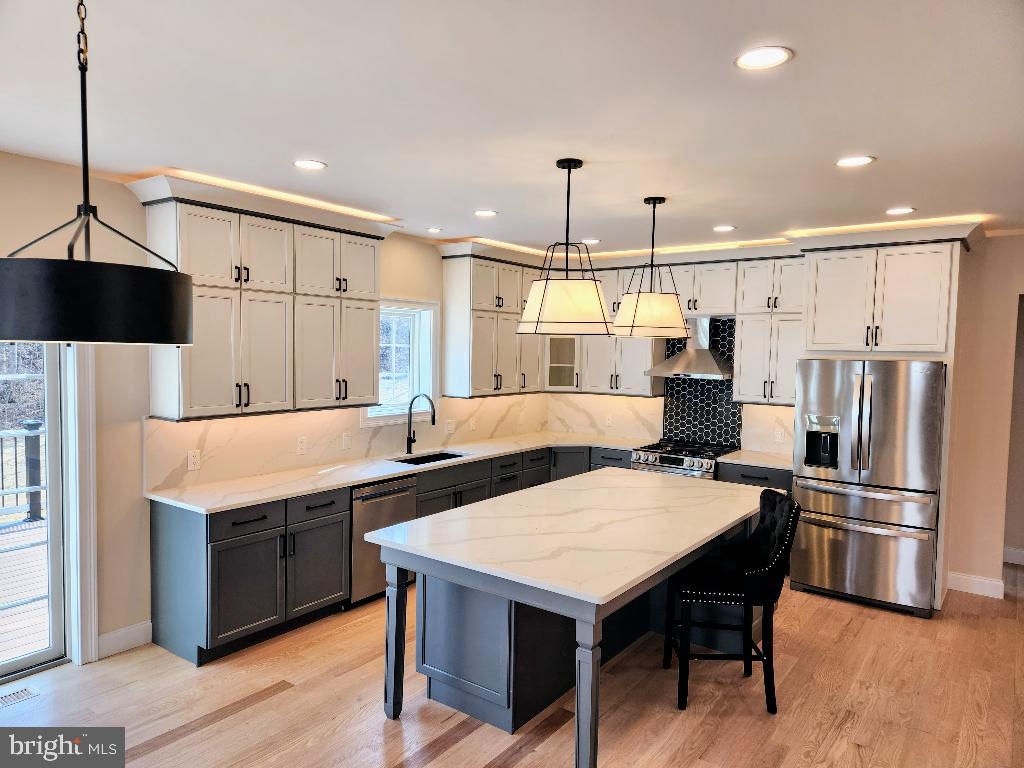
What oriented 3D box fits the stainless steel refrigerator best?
[{"bbox_3d":[2.737,0.697,5.185,0.914,1.765,0.870,3,4,36],"label":"stainless steel refrigerator"}]

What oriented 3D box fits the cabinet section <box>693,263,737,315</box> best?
[{"bbox_3d":[1.866,-0.838,6.066,0.379,0.450,0.335,3,4,35],"label":"cabinet section"}]

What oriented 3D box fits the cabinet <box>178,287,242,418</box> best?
[{"bbox_3d":[-1.888,-0.191,4.080,0.323,0.765,0.384,3,4,36],"label":"cabinet"}]

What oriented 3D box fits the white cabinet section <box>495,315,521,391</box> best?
[{"bbox_3d":[-0.154,-0.289,6.462,0.330,0.760,0.378,3,4,35],"label":"white cabinet section"}]

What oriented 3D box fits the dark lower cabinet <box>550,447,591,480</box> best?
[{"bbox_3d":[0.503,1.026,6.770,0.420,0.876,0.600,0,3,-9],"label":"dark lower cabinet"}]

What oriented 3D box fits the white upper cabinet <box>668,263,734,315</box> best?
[{"bbox_3d":[1.755,-0.861,6.318,0.777,0.453,0.333,3,4,36],"label":"white upper cabinet"}]

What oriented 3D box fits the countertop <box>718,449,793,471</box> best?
[{"bbox_3d":[2.190,0.655,5.862,0.617,0.032,0.649,3,4,36],"label":"countertop"}]

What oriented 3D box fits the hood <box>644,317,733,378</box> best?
[{"bbox_3d":[1.670,-0.335,6.220,0.763,0.557,0.520,3,4,36],"label":"hood"}]

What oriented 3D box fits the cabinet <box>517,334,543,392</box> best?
[{"bbox_3d":[0.076,-0.298,6.751,0.323,0.765,0.385,3,4,36],"label":"cabinet"}]

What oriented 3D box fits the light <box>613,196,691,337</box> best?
[{"bbox_3d":[0.874,-0.705,4.198,0.494,0.850,0.494,3,4,36],"label":"light"}]

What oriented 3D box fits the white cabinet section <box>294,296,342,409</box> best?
[{"bbox_3d":[-1.452,-0.223,4.733,0.333,0.764,0.381,3,4,36],"label":"white cabinet section"}]

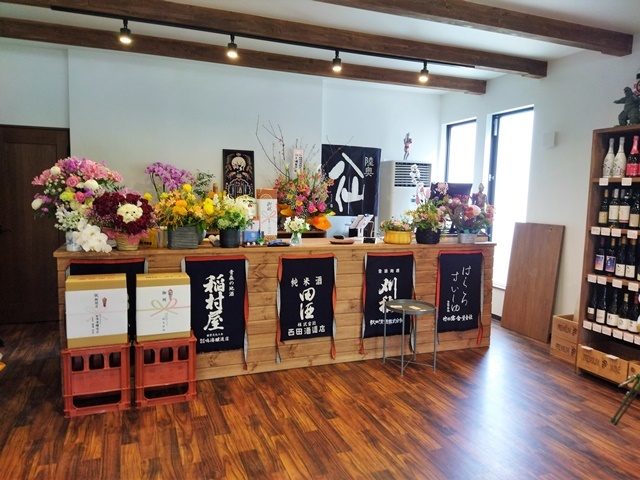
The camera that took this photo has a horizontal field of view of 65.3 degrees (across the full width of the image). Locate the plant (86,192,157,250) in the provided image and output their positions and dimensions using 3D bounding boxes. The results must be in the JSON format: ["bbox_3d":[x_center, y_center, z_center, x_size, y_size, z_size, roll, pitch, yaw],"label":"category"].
[{"bbox_3d":[-1.453,-0.143,3.654,0.482,0.426,0.400,-1,5,-22],"label":"plant"}]

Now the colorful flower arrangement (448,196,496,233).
[{"bbox_3d":[1.489,-0.239,4.873,0.440,0.360,0.380,-1,5,-22],"label":"colorful flower arrangement"}]

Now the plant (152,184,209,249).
[{"bbox_3d":[-1.042,-0.175,3.742,0.390,0.464,0.340,-1,6,-22],"label":"plant"}]

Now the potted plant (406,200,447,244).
[{"bbox_3d":[0.978,-0.164,4.567,0.370,0.393,0.320,-1,6,-22],"label":"potted plant"}]

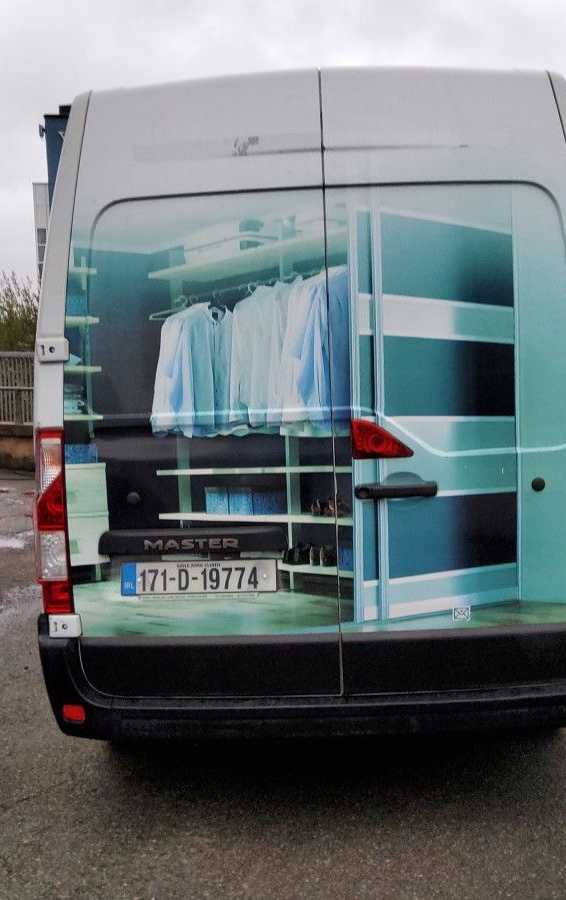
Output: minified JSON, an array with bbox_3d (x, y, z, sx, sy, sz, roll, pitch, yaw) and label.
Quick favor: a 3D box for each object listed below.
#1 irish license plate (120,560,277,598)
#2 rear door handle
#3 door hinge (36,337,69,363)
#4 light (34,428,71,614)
[{"bbox_3d":[-0.281,0.431,3.046,0.523,0.112,0.015,-2,7,1],"label":"irish license plate"},{"bbox_3d":[0.372,0.131,2.977,0.270,0.050,0.060,-2,7,1],"label":"rear door handle"},{"bbox_3d":[-0.768,-0.332,3.012,0.110,0.080,0.045,-2,7,1],"label":"door hinge"},{"bbox_3d":[-0.781,0.241,3.074,0.118,0.630,0.110,-2,7,1],"label":"light"}]

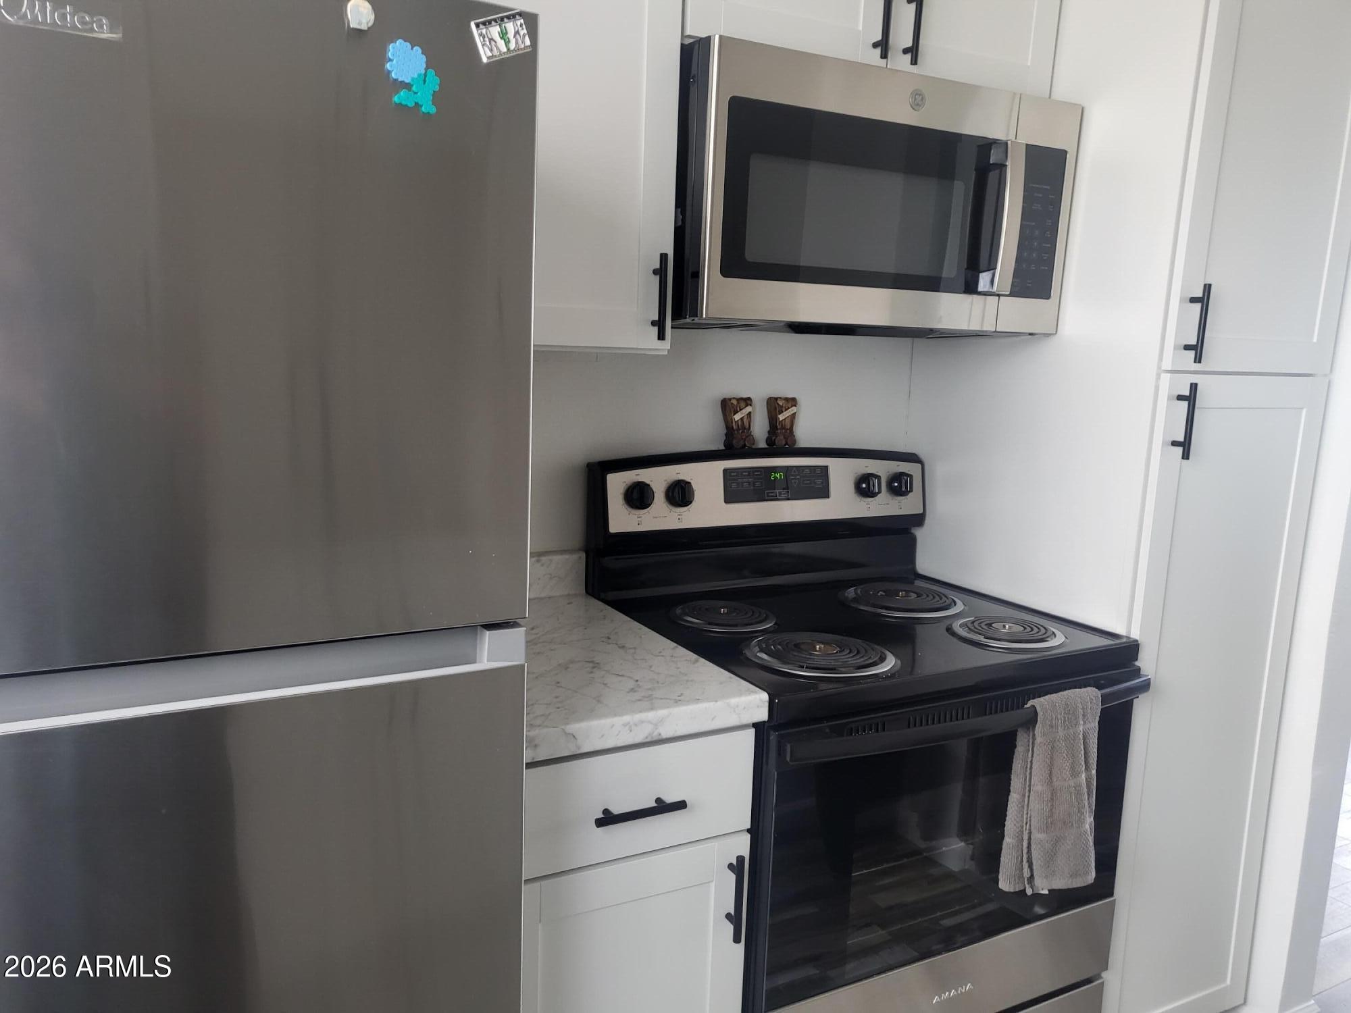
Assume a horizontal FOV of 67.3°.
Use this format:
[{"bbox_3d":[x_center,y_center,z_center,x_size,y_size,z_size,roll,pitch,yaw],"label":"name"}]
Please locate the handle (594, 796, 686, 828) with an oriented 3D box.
[{"bbox_3d":[-0.051,0.391,1.315,0.130,0.013,0.035,-3,10,-28],"label":"handle"}]

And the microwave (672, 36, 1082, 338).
[{"bbox_3d":[0.298,-0.517,1.820,0.756,0.414,0.435,-3,10,-28],"label":"microwave"}]

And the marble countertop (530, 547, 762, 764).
[{"bbox_3d":[-0.195,0.196,1.562,0.391,0.117,0.635,-3,10,-28],"label":"marble countertop"}]

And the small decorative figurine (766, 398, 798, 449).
[{"bbox_3d":[0.211,-0.169,2.031,0.049,0.097,0.038,-3,10,-28],"label":"small decorative figurine"}]

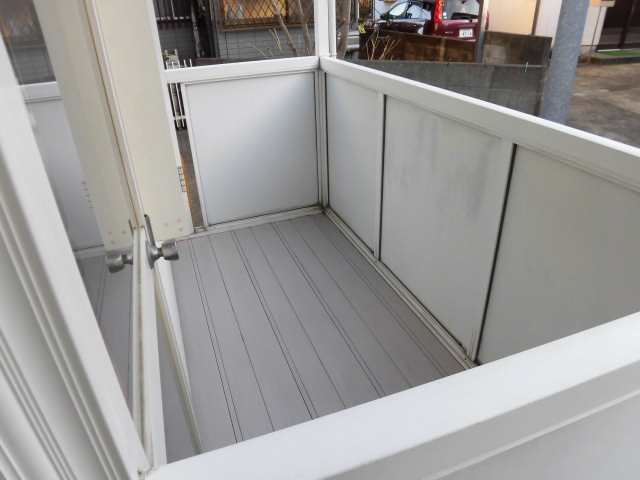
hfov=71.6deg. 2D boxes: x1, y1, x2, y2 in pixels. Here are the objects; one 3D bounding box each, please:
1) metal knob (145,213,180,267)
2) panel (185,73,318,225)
[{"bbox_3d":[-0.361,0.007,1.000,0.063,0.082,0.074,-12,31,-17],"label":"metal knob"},{"bbox_3d":[-0.437,-0.625,3.132,0.888,0.998,0.035,-12,31,-17],"label":"panel"}]

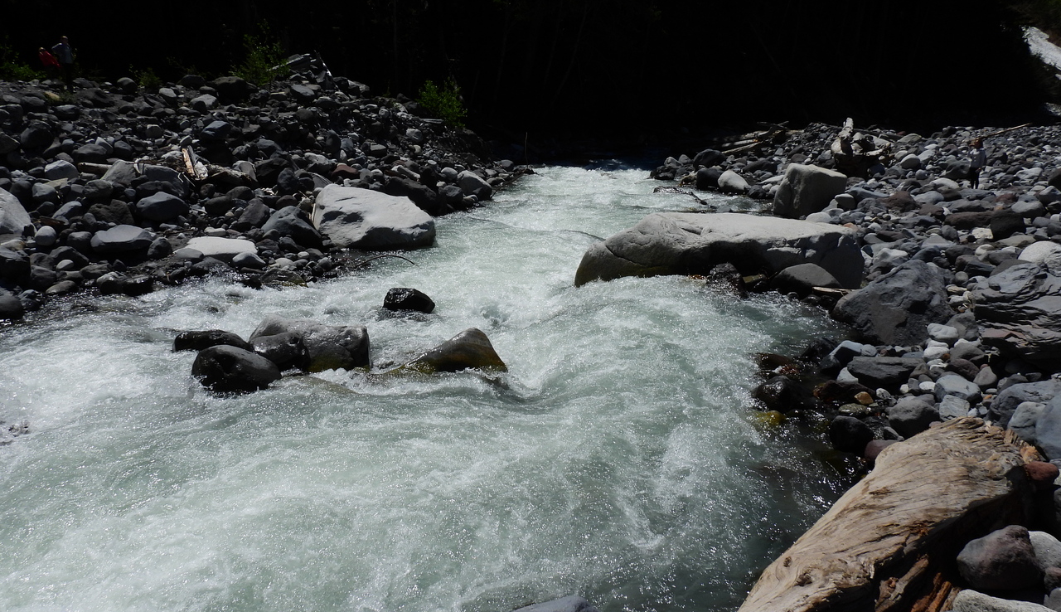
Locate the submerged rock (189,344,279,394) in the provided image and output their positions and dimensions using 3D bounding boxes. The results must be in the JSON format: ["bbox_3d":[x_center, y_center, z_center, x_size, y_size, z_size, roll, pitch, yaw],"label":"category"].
[{"bbox_3d":[-3.397,0.710,8.692,0.980,0.600,0.750,1,14,0],"label":"submerged rock"}]

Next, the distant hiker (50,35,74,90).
[{"bbox_3d":[-15.607,-8.056,24.485,0.650,1.750,0.400,-4,15,-17],"label":"distant hiker"}]

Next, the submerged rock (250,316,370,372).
[{"bbox_3d":[-2.774,0.492,9.411,1.420,0.650,1.000,-1,14,-6],"label":"submerged rock"}]

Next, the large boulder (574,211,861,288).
[{"bbox_3d":[3.584,-1.151,14.425,5.000,1.250,2.100,3,14,10],"label":"large boulder"}]

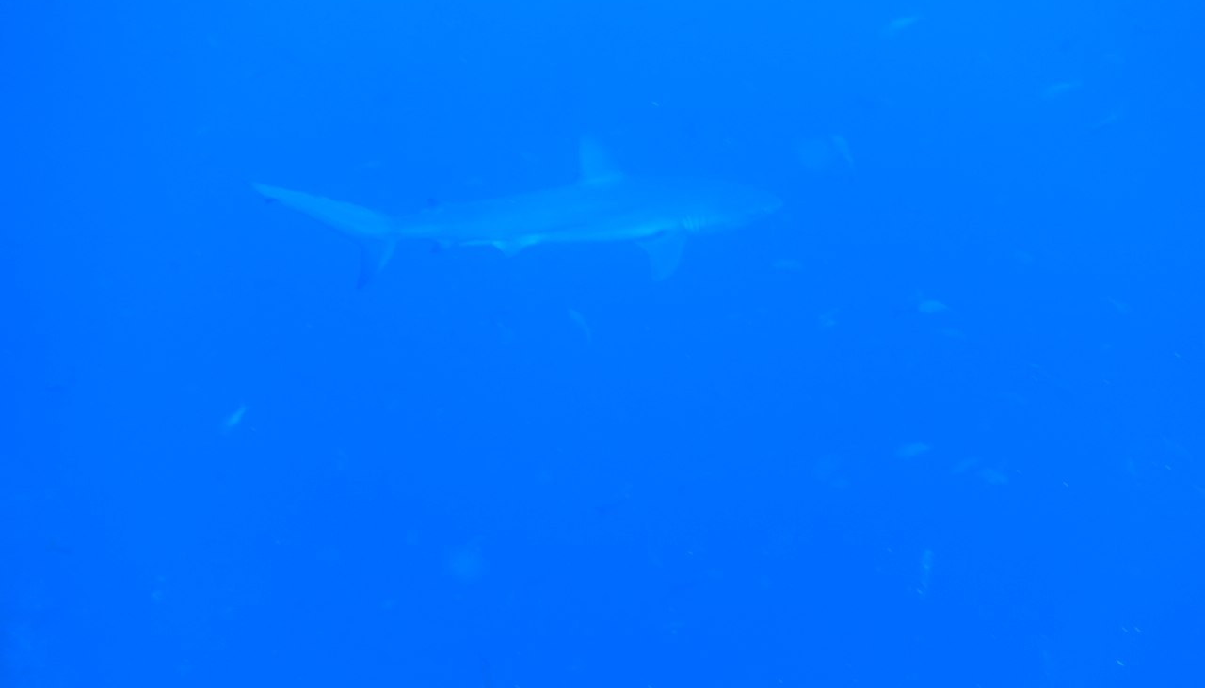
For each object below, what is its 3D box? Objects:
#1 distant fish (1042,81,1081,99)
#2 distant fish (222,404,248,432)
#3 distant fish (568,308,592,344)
[{"bbox_3d":[2.122,-1.175,6.500,0.197,0.052,0.030,-18,4,6],"label":"distant fish"},{"bbox_3d":[-1.622,0.328,6.200,0.054,0.184,0.029,44,15,8],"label":"distant fish"},{"bbox_3d":[-0.107,-0.083,6.500,0.048,0.202,0.030,-39,-6,17],"label":"distant fish"}]

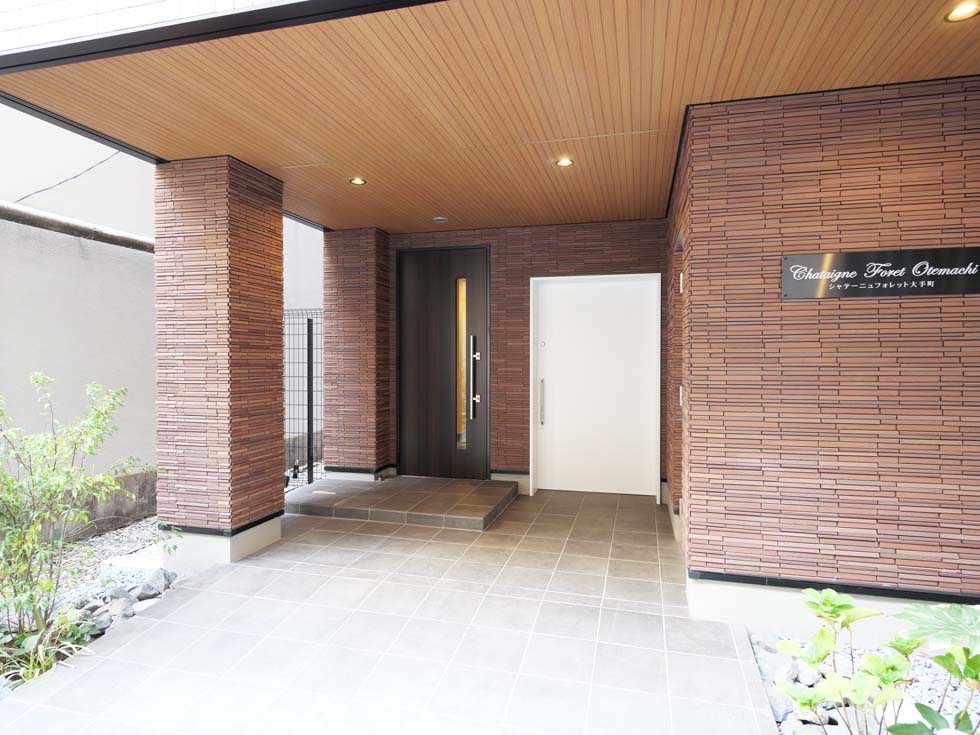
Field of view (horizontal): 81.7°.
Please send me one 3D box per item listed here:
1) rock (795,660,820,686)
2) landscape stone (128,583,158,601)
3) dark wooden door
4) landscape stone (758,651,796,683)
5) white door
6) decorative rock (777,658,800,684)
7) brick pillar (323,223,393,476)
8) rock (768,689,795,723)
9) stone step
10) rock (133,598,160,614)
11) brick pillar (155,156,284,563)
[{"bbox_3d":[1.316,1.264,2.339,0.111,0.081,0.111,0,1,15],"label":"rock"},{"bbox_3d":[-1.922,1.243,3.141,0.157,0.081,0.121,0,1,15],"label":"landscape stone"},{"bbox_3d":[-0.436,-0.039,5.360,0.913,2.155,0.090,0,0,15],"label":"dark wooden door"},{"bbox_3d":[1.228,1.277,2.419,0.151,0.086,0.131,0,1,15],"label":"landscape stone"},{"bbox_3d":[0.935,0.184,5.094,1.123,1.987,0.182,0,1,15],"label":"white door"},{"bbox_3d":[1.241,1.264,2.354,0.101,0.081,0.101,0,1,15],"label":"decorative rock"},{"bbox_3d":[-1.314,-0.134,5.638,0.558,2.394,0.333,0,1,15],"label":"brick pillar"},{"bbox_3d":[1.126,1.306,2.187,0.106,0.091,0.121,0,1,15],"label":"rock"},{"bbox_3d":[-0.796,1.133,4.976,1.887,0.095,1.278,0,1,15],"label":"stone step"},{"bbox_3d":[-1.838,1.274,3.030,0.141,0.056,0.111,0,1,15],"label":"rock"},{"bbox_3d":[-1.774,-0.044,3.776,0.545,2.490,0.535,0,1,15],"label":"brick pillar"}]

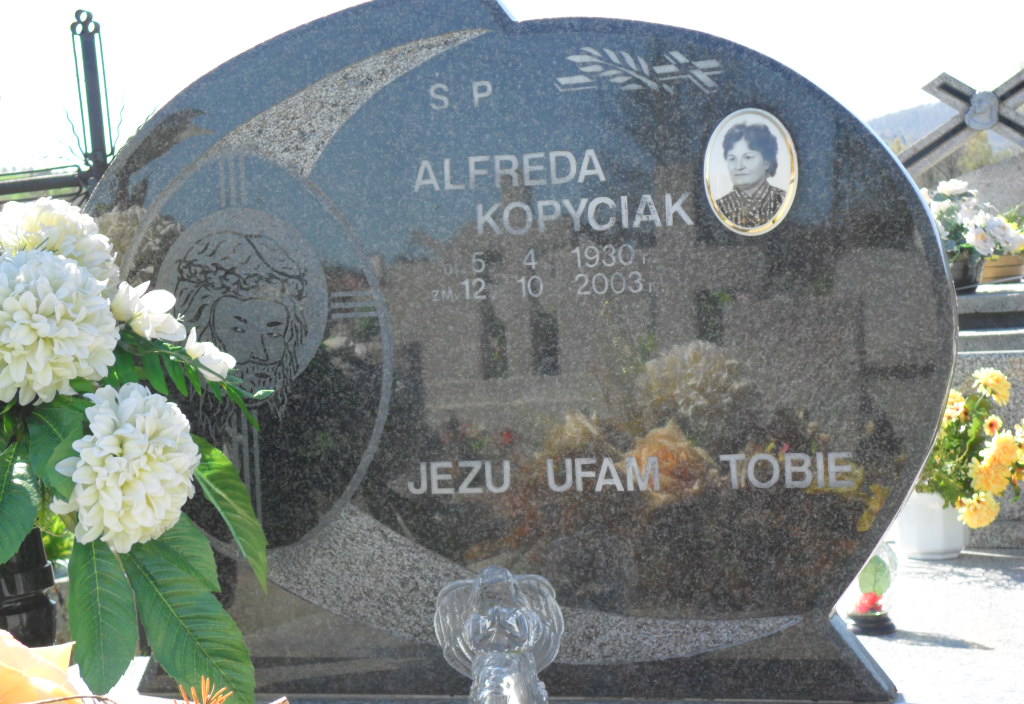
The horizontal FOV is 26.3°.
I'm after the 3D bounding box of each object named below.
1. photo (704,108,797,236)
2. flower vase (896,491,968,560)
[{"bbox_3d":[0.274,-0.205,2.500,0.108,0.146,0.012,-2,5,16],"label":"photo"},{"bbox_3d":[0.647,0.266,3.378,0.109,0.105,0.109,-2,5,16],"label":"flower vase"}]

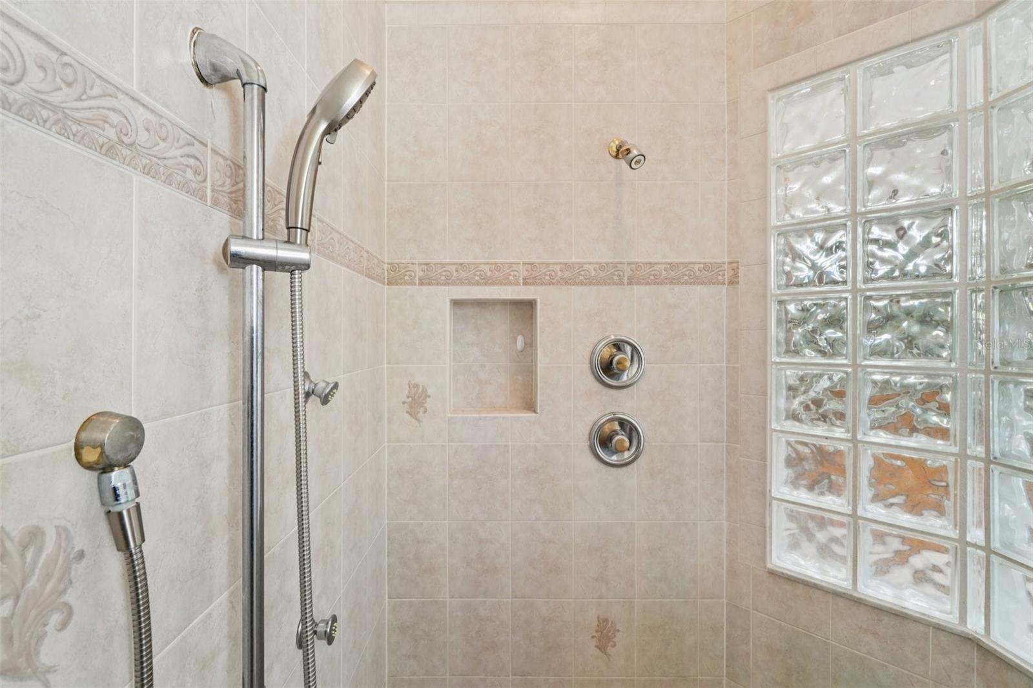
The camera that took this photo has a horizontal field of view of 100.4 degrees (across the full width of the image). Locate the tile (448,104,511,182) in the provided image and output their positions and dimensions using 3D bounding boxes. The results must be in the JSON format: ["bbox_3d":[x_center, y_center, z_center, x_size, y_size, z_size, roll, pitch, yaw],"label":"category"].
[{"bbox_3d":[-0.120,-0.646,1.390,0.200,0.250,0.009,0,0,0],"label":"tile"}]

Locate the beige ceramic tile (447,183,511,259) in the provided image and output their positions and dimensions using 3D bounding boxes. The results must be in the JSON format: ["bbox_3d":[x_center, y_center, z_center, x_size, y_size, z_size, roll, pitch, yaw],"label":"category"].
[{"bbox_3d":[-0.120,-0.394,1.391,0.201,0.249,0.010,0,1,0],"label":"beige ceramic tile"}]

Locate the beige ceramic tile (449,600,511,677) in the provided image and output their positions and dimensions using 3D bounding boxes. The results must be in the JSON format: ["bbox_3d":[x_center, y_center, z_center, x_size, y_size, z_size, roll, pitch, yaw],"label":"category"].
[{"bbox_3d":[-0.119,0.956,1.400,0.200,0.250,0.010,0,0,0],"label":"beige ceramic tile"}]

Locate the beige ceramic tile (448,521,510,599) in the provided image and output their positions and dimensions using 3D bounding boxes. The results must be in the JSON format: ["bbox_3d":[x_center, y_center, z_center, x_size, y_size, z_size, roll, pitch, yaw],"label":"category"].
[{"bbox_3d":[-0.119,0.702,1.399,0.200,0.250,0.010,0,0,0],"label":"beige ceramic tile"}]

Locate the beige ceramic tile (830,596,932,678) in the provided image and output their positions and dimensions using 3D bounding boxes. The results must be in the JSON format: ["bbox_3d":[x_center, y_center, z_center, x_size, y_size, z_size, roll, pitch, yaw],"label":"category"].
[{"bbox_3d":[0.946,0.758,1.125,0.200,0.137,0.009,0,0,44],"label":"beige ceramic tile"}]

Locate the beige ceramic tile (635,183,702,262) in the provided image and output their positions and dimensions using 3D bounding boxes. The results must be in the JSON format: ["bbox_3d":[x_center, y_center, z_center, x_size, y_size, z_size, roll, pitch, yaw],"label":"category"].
[{"bbox_3d":[0.488,-0.394,1.388,0.200,0.248,0.009,0,0,0],"label":"beige ceramic tile"}]

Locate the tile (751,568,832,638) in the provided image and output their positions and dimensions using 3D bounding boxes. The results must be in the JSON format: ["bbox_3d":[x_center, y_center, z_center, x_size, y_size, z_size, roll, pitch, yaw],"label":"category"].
[{"bbox_3d":[0.805,0.761,1.270,0.200,0.133,0.010,0,0,45],"label":"tile"}]

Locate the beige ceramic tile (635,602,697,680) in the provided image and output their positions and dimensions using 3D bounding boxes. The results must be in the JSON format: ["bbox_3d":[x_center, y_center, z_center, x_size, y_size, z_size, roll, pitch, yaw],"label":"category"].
[{"bbox_3d":[0.490,0.953,1.393,0.200,0.250,0.009,0,0,0],"label":"beige ceramic tile"}]

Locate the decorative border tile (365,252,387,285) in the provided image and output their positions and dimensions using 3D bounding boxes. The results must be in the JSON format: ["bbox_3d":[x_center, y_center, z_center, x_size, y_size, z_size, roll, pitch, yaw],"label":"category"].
[{"bbox_3d":[-0.425,-0.227,1.293,0.009,0.079,0.215,0,0,-2],"label":"decorative border tile"}]

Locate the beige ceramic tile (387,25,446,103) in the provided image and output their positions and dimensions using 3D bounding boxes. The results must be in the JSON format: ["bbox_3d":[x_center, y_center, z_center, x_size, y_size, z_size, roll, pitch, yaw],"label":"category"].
[{"bbox_3d":[-0.321,-0.901,1.392,0.196,0.250,0.010,0,0,0],"label":"beige ceramic tile"}]

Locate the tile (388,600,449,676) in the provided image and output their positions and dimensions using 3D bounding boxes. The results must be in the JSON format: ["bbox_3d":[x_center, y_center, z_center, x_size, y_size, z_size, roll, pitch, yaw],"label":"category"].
[{"bbox_3d":[-0.318,0.947,1.387,0.193,0.248,0.010,0,0,0],"label":"tile"}]

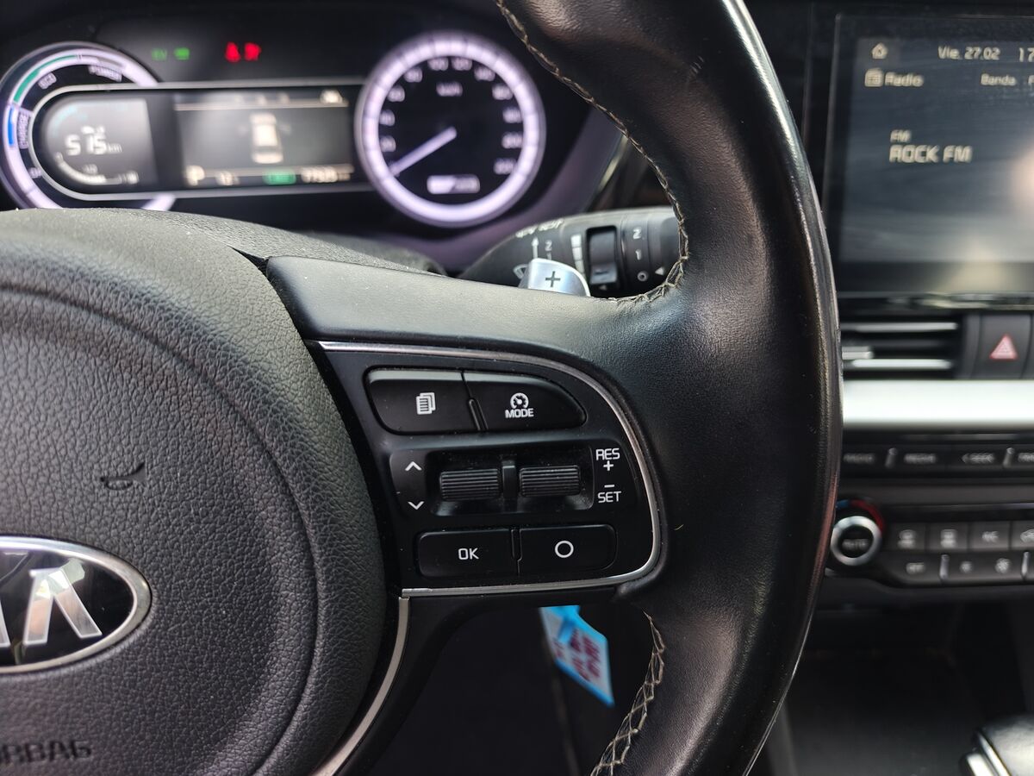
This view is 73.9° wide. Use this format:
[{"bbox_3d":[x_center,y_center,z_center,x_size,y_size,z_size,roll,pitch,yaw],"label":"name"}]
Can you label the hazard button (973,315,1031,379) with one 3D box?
[{"bbox_3d":[0.245,-0.021,0.352,0.026,0.033,0.012,-1,12,-2],"label":"hazard button"}]

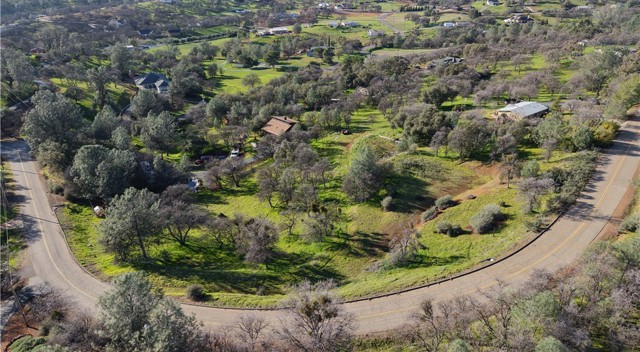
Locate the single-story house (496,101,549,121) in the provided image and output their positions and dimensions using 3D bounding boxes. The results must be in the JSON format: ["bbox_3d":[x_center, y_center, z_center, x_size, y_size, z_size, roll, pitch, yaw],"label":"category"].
[{"bbox_3d":[71.650,-22.540,157.000,16.000,4.600,10.000,-18,31,-33],"label":"single-story house"}]

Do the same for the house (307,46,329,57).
[{"bbox_3d":[-0.910,-75.460,270.000,14.000,5.000,9.500,0,26,0],"label":"house"}]

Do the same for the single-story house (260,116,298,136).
[{"bbox_3d":[-13.690,-16.230,150.000,9.000,5.300,10.000,-21,33,-37],"label":"single-story house"}]

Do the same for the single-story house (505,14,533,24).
[{"bbox_3d":[172.240,-135.360,385.000,21.500,5.800,12.000,0,26,0],"label":"single-story house"}]

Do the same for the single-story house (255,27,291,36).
[{"bbox_3d":[-36.160,-112.120,345.000,24.000,5.200,11.000,-8,27,-16],"label":"single-story house"}]

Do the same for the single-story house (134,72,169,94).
[{"bbox_3d":[-75.730,-41.470,200.000,14.500,6.000,12.000,-12,28,-24],"label":"single-story house"}]

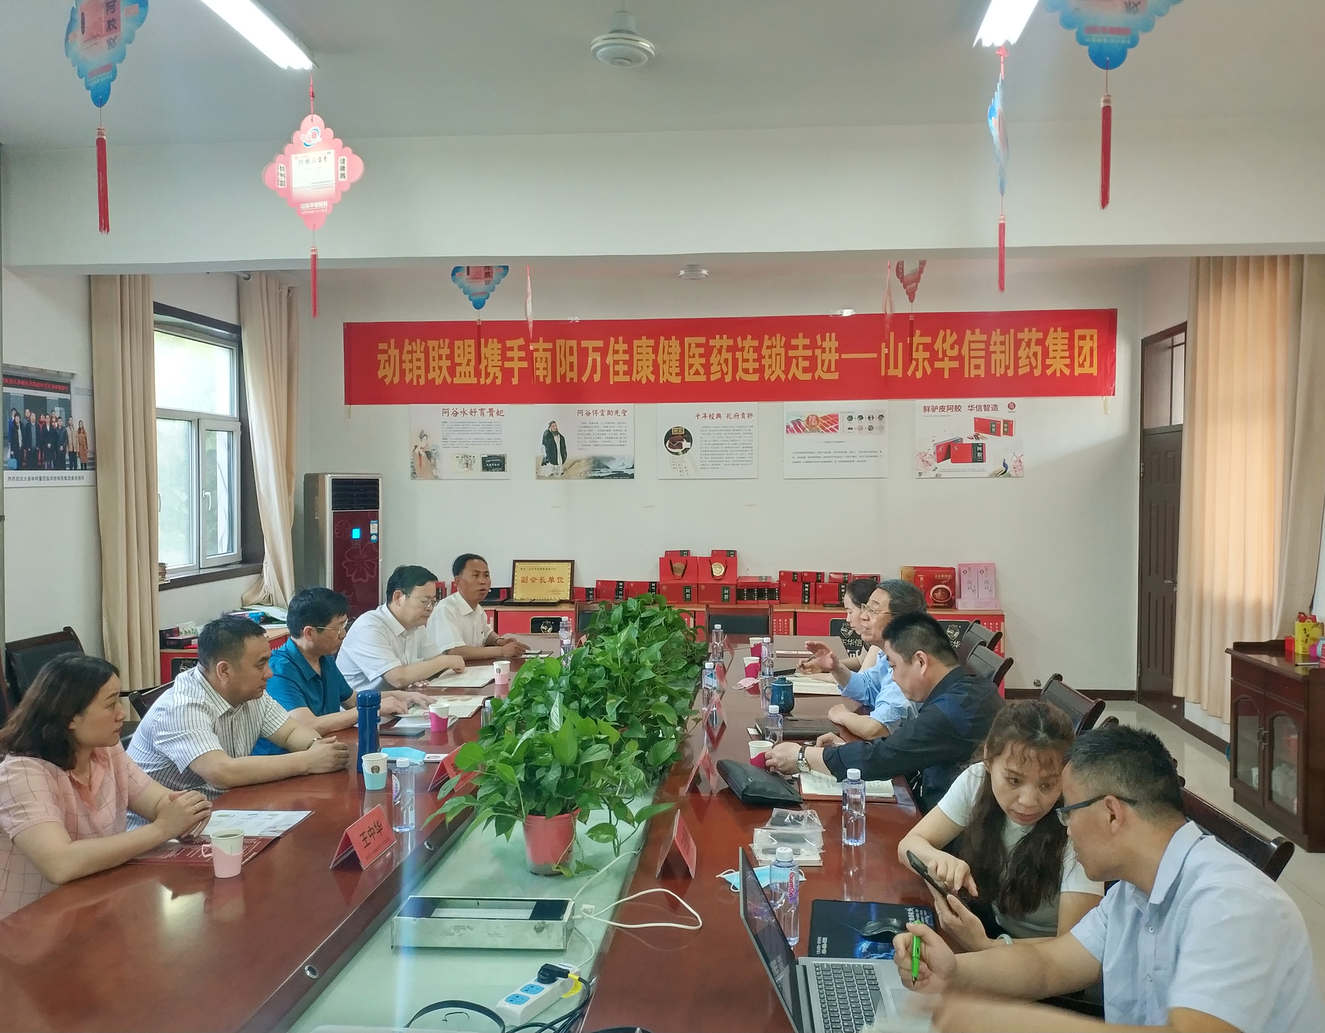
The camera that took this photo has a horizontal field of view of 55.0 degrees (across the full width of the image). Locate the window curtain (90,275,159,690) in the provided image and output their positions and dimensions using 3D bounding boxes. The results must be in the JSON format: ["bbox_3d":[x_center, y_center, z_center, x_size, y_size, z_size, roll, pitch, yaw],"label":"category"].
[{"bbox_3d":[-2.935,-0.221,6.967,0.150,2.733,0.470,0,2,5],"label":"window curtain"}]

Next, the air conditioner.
[{"bbox_3d":[-2.396,0.532,9.614,0.470,1.720,0.330,-2,2,-44],"label":"air conditioner"}]

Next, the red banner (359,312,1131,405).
[{"bbox_3d":[0.443,-1.198,9.695,5.863,0.649,0.012,0,2,5],"label":"red banner"}]

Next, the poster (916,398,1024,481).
[{"bbox_3d":[2.306,-0.586,9.567,0.798,0.597,0.012,0,2,5],"label":"poster"}]

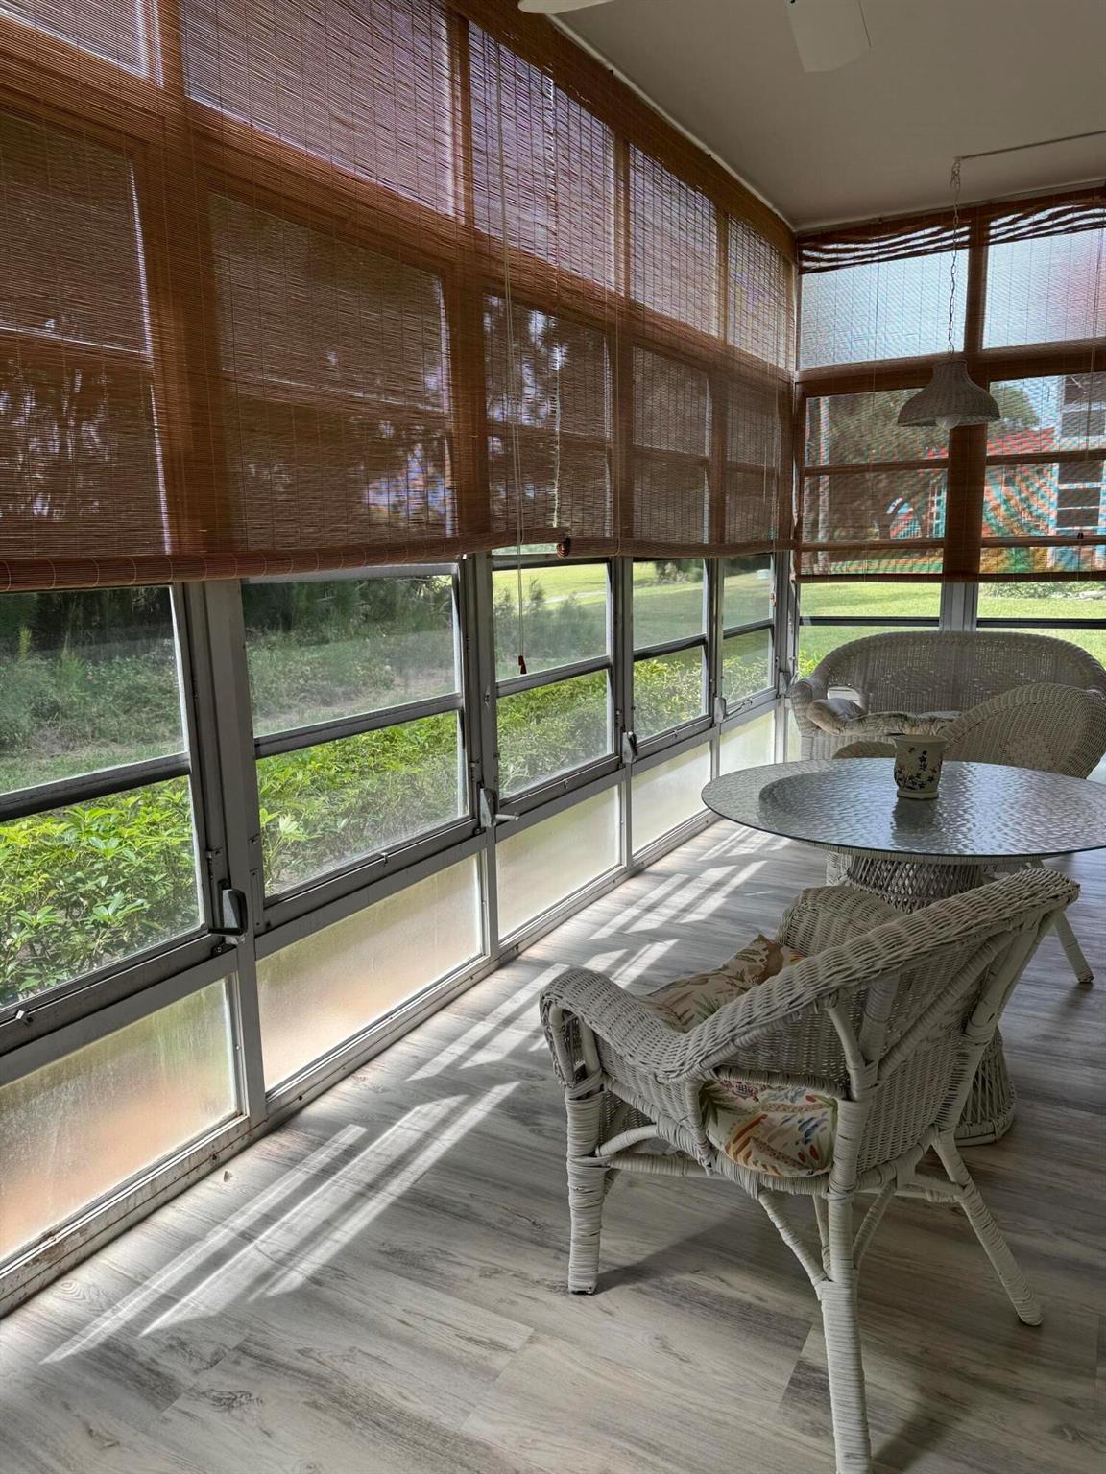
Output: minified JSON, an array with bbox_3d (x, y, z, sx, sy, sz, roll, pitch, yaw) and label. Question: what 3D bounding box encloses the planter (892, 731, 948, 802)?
[{"bbox_3d":[0.820,0.066,2.282,0.118,0.127,0.118,5,12,28],"label":"planter"}]

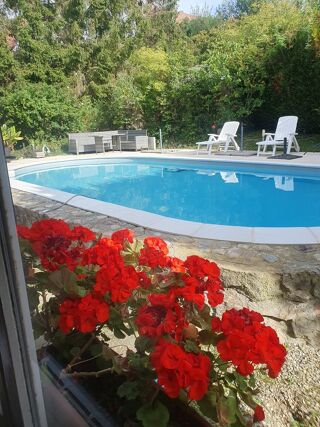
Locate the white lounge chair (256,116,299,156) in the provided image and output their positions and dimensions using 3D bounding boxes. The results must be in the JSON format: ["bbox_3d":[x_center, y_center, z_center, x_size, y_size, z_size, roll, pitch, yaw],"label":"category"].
[{"bbox_3d":[3.168,-2.091,8.604,0.690,0.984,1.488,10,19,41],"label":"white lounge chair"}]

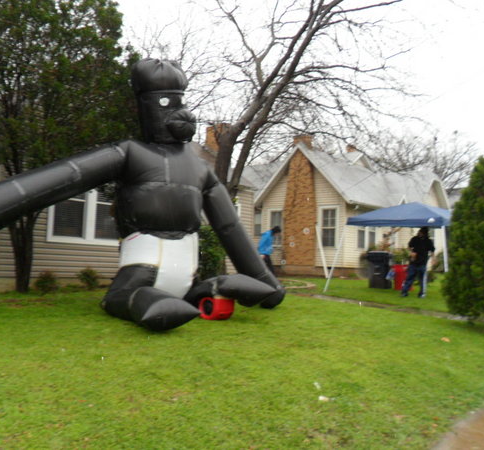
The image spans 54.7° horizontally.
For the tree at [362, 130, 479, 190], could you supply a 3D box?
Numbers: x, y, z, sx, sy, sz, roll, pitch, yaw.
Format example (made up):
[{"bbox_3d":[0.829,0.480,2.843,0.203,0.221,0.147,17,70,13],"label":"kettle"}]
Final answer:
[{"bbox_3d":[11.824,-1.424,31.000,7.800,9.500,7.800,2,-5,0],"label":"tree"}]

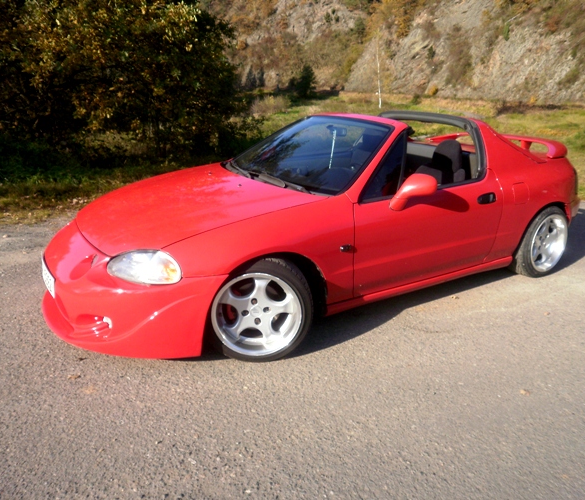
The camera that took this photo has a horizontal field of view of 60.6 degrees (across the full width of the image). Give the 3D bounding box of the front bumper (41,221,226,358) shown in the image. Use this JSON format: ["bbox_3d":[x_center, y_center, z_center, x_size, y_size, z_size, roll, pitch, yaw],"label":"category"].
[{"bbox_3d":[-1.057,0.114,2.830,0.700,0.460,1.680,-11,22,-31],"label":"front bumper"}]

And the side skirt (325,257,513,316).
[{"bbox_3d":[0.855,0.191,3.181,1.640,0.090,0.120,-11,22,-31],"label":"side skirt"}]

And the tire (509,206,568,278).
[{"bbox_3d":[1.849,-0.075,3.784,0.564,0.564,0.200,-11,22,-31],"label":"tire"}]

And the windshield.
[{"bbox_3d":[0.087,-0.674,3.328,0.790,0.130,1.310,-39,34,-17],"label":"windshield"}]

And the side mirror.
[{"bbox_3d":[0.666,-0.317,2.756,0.170,0.160,0.190,-11,22,-31],"label":"side mirror"}]

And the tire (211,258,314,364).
[{"bbox_3d":[-0.173,0.296,2.604,0.564,0.564,0.200,0,19,-4],"label":"tire"}]

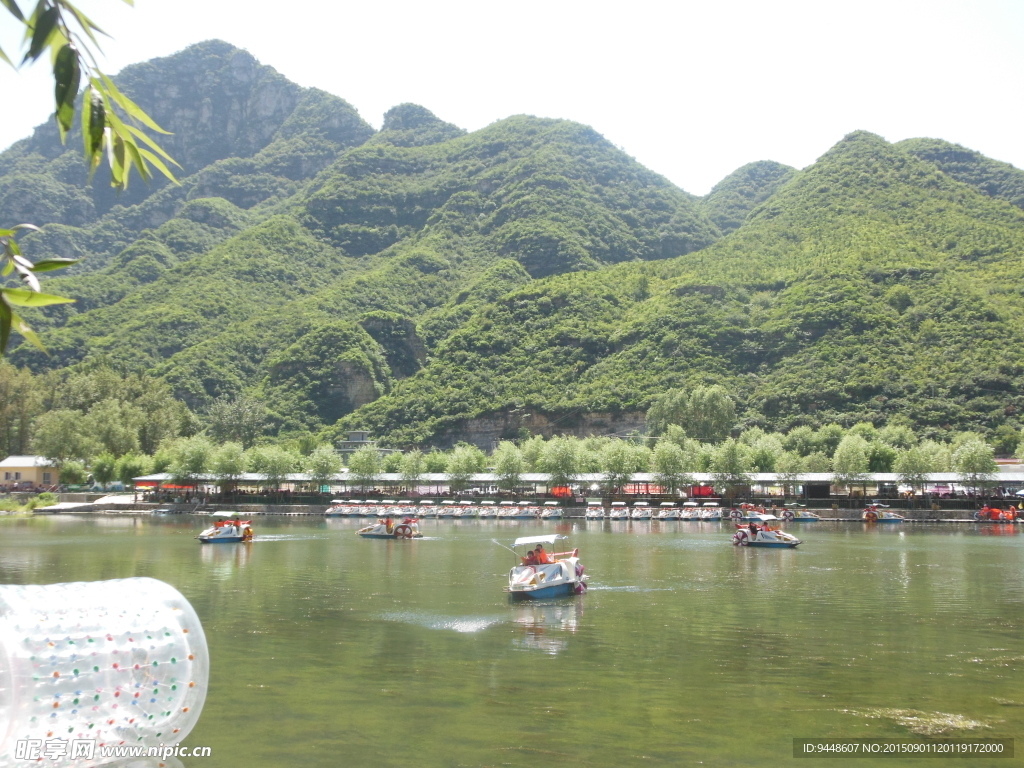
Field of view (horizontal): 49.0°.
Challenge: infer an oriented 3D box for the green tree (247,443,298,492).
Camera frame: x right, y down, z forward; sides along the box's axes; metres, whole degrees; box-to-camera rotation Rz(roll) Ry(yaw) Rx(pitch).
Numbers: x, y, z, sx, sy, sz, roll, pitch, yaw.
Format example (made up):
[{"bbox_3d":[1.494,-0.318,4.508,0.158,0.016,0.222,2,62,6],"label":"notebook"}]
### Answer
[{"bbox_3d":[-28.136,10.404,132.610,5.400,6.300,5.300,0,-5,0],"label":"green tree"}]

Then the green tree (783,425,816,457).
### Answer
[{"bbox_3d":[37.257,10.350,145.670,4.680,10.210,4.680,0,-5,0],"label":"green tree"}]

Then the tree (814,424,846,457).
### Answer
[{"bbox_3d":[40.334,8.859,142.801,4.600,7.300,4.600,0,-5,0],"label":"tree"}]

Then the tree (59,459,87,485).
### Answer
[{"bbox_3d":[-58.647,11.943,150.000,3.800,4.003,3.800,0,-5,0],"label":"tree"}]

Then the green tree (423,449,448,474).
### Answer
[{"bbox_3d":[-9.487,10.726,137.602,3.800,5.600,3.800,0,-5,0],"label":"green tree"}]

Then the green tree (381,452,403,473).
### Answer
[{"bbox_3d":[-16.120,11.754,151.000,3.090,5.105,3.090,0,-5,0],"label":"green tree"}]

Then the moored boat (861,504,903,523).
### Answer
[{"bbox_3d":[34.913,12.116,105.500,3.700,1.720,1.800,-1,-5,16],"label":"moored boat"}]

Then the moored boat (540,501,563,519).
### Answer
[{"bbox_3d":[4.059,12.998,115.500,1.800,1.720,3.700,-1,-5,16],"label":"moored boat"}]

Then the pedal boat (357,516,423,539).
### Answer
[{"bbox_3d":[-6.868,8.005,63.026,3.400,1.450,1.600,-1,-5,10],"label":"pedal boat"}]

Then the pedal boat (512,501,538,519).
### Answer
[{"bbox_3d":[1.359,11.889,105.348,1.600,1.700,3.300,-4,-7,38],"label":"pedal boat"}]

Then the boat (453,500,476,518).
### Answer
[{"bbox_3d":[-4.913,13.276,118.779,1.750,1.900,3.700,-2,-6,24],"label":"boat"}]

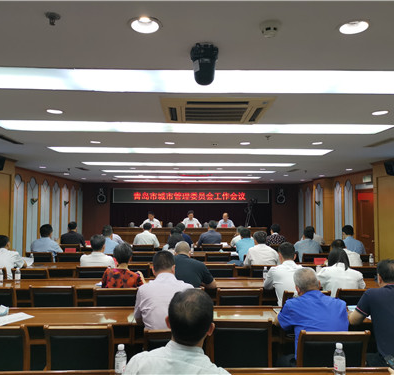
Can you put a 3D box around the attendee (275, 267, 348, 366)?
[{"bbox_3d":[0.756,1.174,2.802,0.510,1.250,0.820,0,-3,-2],"label":"attendee"}]

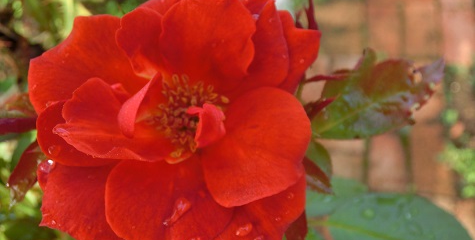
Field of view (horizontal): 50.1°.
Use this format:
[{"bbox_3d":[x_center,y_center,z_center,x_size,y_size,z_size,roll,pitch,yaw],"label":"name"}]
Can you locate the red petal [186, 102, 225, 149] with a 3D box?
[{"bbox_3d":[-0.008,0.001,0.133,0.010,0.007,0.012,0,84,0],"label":"red petal"}]

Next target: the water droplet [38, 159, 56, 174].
[{"bbox_3d":[-0.060,0.015,0.161,0.005,0.004,0.005,-3,53,5],"label":"water droplet"}]

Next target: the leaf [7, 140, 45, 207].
[{"bbox_3d":[-0.065,0.016,0.157,0.010,0.007,0.023,19,70,14],"label":"leaf"}]

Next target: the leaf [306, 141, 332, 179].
[{"bbox_3d":[0.028,0.014,0.180,0.010,0.006,0.014,0,78,-6],"label":"leaf"}]

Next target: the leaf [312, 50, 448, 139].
[{"bbox_3d":[0.043,-0.008,0.157,0.047,0.011,0.025,-30,75,-9],"label":"leaf"}]

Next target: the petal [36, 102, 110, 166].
[{"bbox_3d":[-0.048,0.004,0.160,0.027,0.011,0.021,0,90,-9],"label":"petal"}]

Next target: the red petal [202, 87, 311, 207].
[{"bbox_3d":[0.006,0.008,0.152,0.031,0.014,0.035,0,81,15],"label":"red petal"}]

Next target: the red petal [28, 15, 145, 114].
[{"bbox_3d":[-0.047,-0.017,0.160,0.034,0.030,0.013,0,12,-15],"label":"red petal"}]

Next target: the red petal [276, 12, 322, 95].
[{"bbox_3d":[0.018,-0.022,0.164,0.018,0.010,0.026,0,102,12],"label":"red petal"}]

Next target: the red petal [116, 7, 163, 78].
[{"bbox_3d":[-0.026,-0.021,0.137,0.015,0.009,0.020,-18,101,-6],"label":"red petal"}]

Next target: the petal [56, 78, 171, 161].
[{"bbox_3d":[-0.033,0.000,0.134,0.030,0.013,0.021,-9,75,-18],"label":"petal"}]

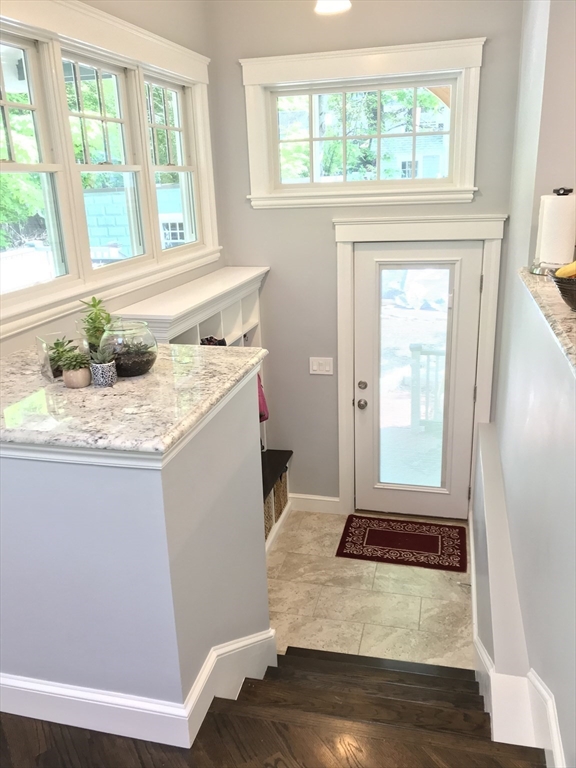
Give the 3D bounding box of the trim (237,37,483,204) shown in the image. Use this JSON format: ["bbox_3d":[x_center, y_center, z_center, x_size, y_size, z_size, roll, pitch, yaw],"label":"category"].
[{"bbox_3d":[0.446,-1.623,3.974,1.510,0.920,0.130,2,18,13],"label":"trim"}]

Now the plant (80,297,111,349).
[{"bbox_3d":[-0.641,-0.205,2.070,0.100,0.180,0.100,2,18,13],"label":"plant"}]

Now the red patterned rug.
[{"bbox_3d":[0.821,1.121,4.428,0.865,0.012,0.570,3,18,15],"label":"red patterned rug"}]

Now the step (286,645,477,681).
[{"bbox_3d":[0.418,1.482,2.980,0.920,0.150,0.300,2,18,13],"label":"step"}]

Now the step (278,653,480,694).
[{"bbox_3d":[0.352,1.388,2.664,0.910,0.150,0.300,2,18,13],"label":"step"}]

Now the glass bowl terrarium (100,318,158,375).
[{"bbox_3d":[-0.495,-0.108,1.939,0.176,0.157,0.176,2,18,13],"label":"glass bowl terrarium"}]

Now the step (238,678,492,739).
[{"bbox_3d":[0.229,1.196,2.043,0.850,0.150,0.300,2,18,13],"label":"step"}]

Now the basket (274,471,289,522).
[{"bbox_3d":[-0.207,0.817,4.636,0.320,0.310,0.360,2,18,13],"label":"basket"}]

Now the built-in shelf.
[{"bbox_3d":[-0.480,-0.365,3.656,0.360,0.420,1.750,2,18,13],"label":"built-in shelf"}]

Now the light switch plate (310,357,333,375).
[{"bbox_3d":[0.244,-0.126,4.495,0.166,0.122,0.009,2,18,13],"label":"light switch plate"}]

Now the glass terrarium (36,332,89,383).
[{"bbox_3d":[-0.703,-0.088,1.956,0.127,0.122,0.127,-13,21,-31],"label":"glass terrarium"}]

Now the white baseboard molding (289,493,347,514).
[{"bbox_3d":[0.213,0.943,4.845,0.410,0.142,0.018,2,18,13],"label":"white baseboard molding"}]

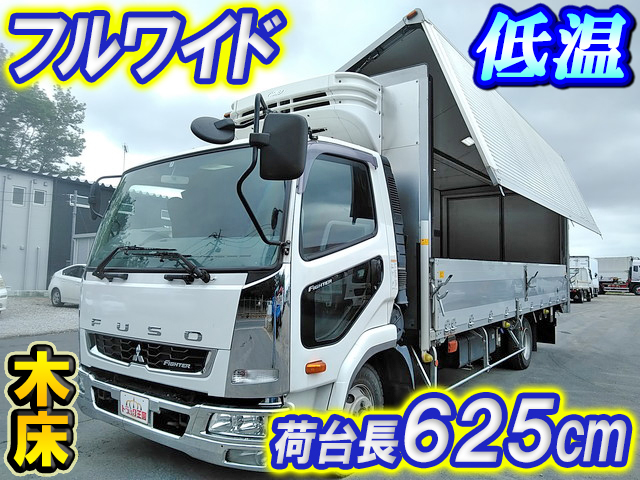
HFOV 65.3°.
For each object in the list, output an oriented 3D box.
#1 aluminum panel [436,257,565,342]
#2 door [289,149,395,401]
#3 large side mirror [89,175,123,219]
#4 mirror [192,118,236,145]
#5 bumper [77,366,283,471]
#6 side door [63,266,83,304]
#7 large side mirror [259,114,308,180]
[{"bbox_3d":[2.882,0.699,7.096,0.070,0.730,6.350,-2,-4,36],"label":"aluminum panel"},{"bbox_3d":[0.166,0.182,3.692,0.150,1.620,1.300,-2,-4,36],"label":"door"},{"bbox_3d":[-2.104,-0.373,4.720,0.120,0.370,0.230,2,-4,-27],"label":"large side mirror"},{"bbox_3d":[-0.546,-0.562,2.560,0.220,0.070,0.210,2,41,-32],"label":"mirror"},{"bbox_3d":[-1.157,1.205,3.592,2.300,0.410,0.380,-2,-4,36],"label":"bumper"},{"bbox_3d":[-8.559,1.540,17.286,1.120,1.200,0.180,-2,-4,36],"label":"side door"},{"bbox_3d":[-0.210,-0.538,2.870,0.240,0.370,0.100,0,-3,5],"label":"large side mirror"}]

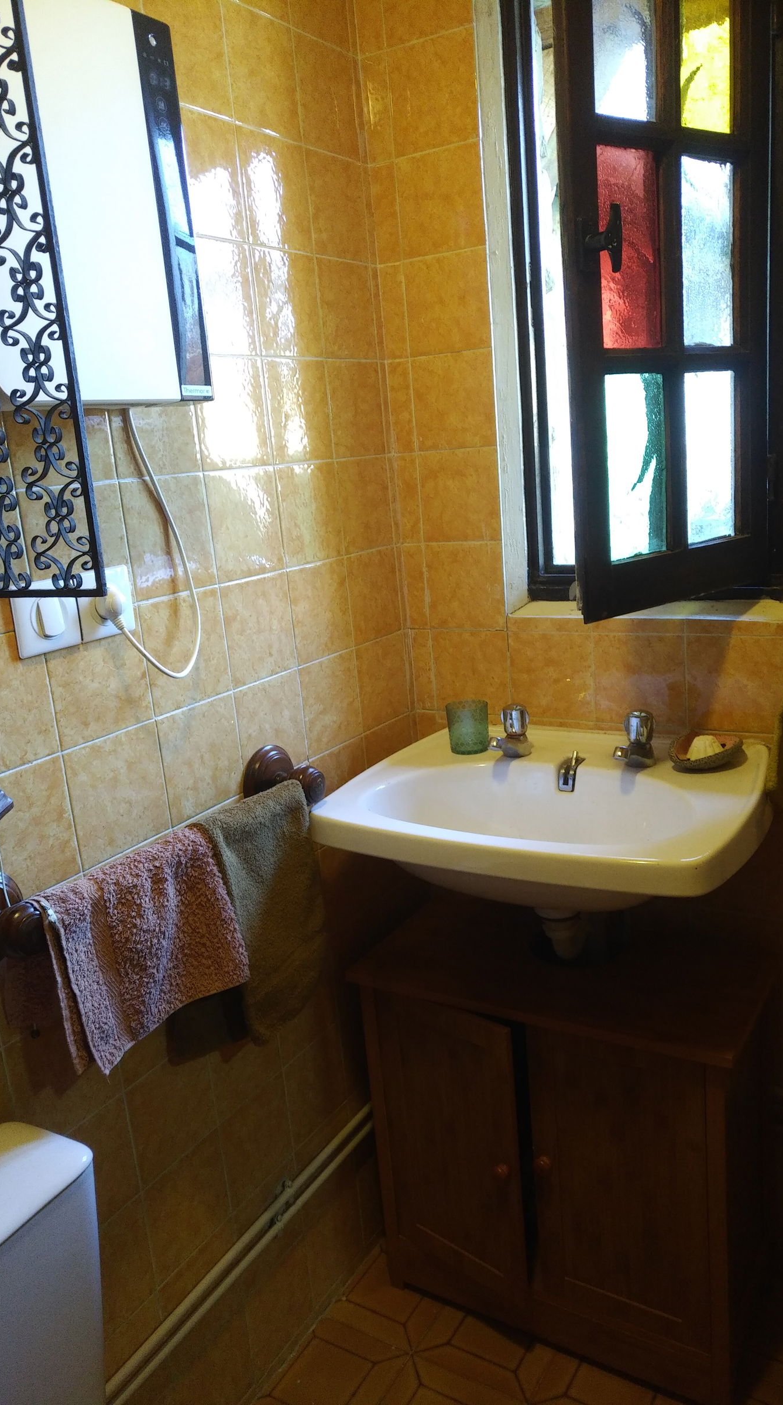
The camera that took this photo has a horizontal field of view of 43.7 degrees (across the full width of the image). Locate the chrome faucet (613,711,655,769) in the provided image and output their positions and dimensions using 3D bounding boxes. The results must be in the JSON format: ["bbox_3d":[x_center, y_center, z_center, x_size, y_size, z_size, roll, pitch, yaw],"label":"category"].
[{"bbox_3d":[0.359,0.061,1.436,0.048,0.078,0.099,4,17,33],"label":"chrome faucet"}]

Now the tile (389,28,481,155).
[{"bbox_3d":[0.062,-0.921,1.472,0.148,0.149,0.010,4,17,33],"label":"tile"}]

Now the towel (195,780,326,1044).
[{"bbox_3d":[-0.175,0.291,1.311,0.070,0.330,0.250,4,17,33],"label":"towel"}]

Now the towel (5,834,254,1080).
[{"bbox_3d":[-0.293,0.284,1.134,0.075,0.215,0.300,4,17,33],"label":"towel"}]

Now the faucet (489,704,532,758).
[{"bbox_3d":[0.187,0.050,1.538,0.048,0.078,0.097,4,17,33],"label":"faucet"}]

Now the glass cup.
[{"bbox_3d":[0.126,0.042,1.596,0.069,0.077,0.069,-5,14,1],"label":"glass cup"}]

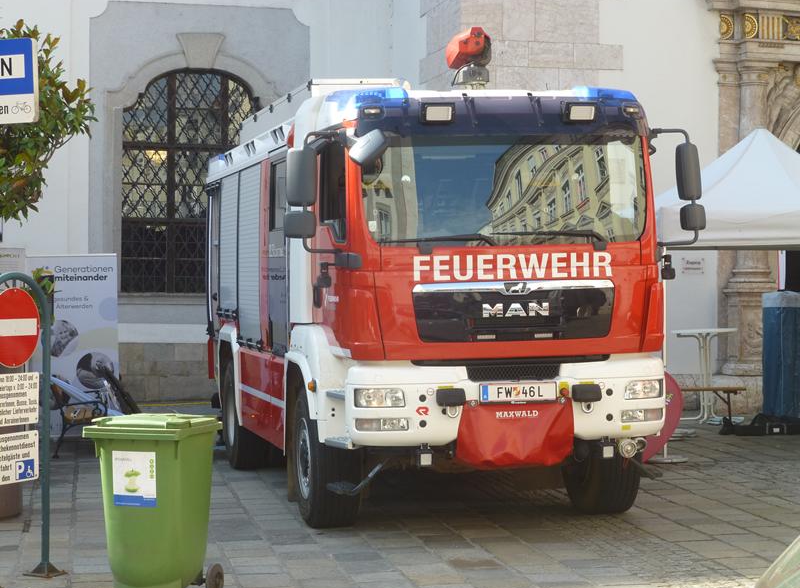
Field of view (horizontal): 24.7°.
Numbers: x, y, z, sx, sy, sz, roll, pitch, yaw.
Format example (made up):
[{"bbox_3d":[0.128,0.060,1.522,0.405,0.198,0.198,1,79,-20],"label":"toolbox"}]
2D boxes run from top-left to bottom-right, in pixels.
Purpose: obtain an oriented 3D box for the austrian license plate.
[{"bbox_3d":[0.782,0.653,12.020,0.525,0.125,0.020,-1,1,-13],"label":"austrian license plate"}]

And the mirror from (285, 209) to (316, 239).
[{"bbox_3d":[-0.659,-0.463,12.150,0.210,0.185,0.120,-1,1,5],"label":"mirror"}]

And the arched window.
[{"bbox_3d":[-2.943,-1.651,26.800,2.250,3.270,0.250,0,1,-13],"label":"arched window"}]

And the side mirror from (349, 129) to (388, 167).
[{"bbox_3d":[-0.207,-0.961,11.980,0.160,0.225,0.100,34,-11,43],"label":"side mirror"}]

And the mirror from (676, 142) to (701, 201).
[{"bbox_3d":[2.014,-0.854,12.720,0.185,0.395,0.110,-6,2,-27],"label":"mirror"}]

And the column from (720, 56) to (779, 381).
[{"bbox_3d":[4.396,-0.922,22.900,0.600,3.950,0.520,0,1,-18],"label":"column"}]

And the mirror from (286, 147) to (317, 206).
[{"bbox_3d":[-0.649,-0.775,12.150,0.200,0.390,0.120,-1,1,5],"label":"mirror"}]

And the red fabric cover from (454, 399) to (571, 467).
[{"bbox_3d":[0.748,0.918,11.930,0.740,0.440,0.260,-1,1,-13],"label":"red fabric cover"}]

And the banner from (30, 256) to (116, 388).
[{"bbox_3d":[-3.665,0.581,20.400,1.000,2.040,0.120,0,1,5],"label":"banner"}]

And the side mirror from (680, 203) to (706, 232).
[{"bbox_3d":[2.045,-0.536,12.720,0.190,0.185,0.110,-6,2,-27],"label":"side mirror"}]

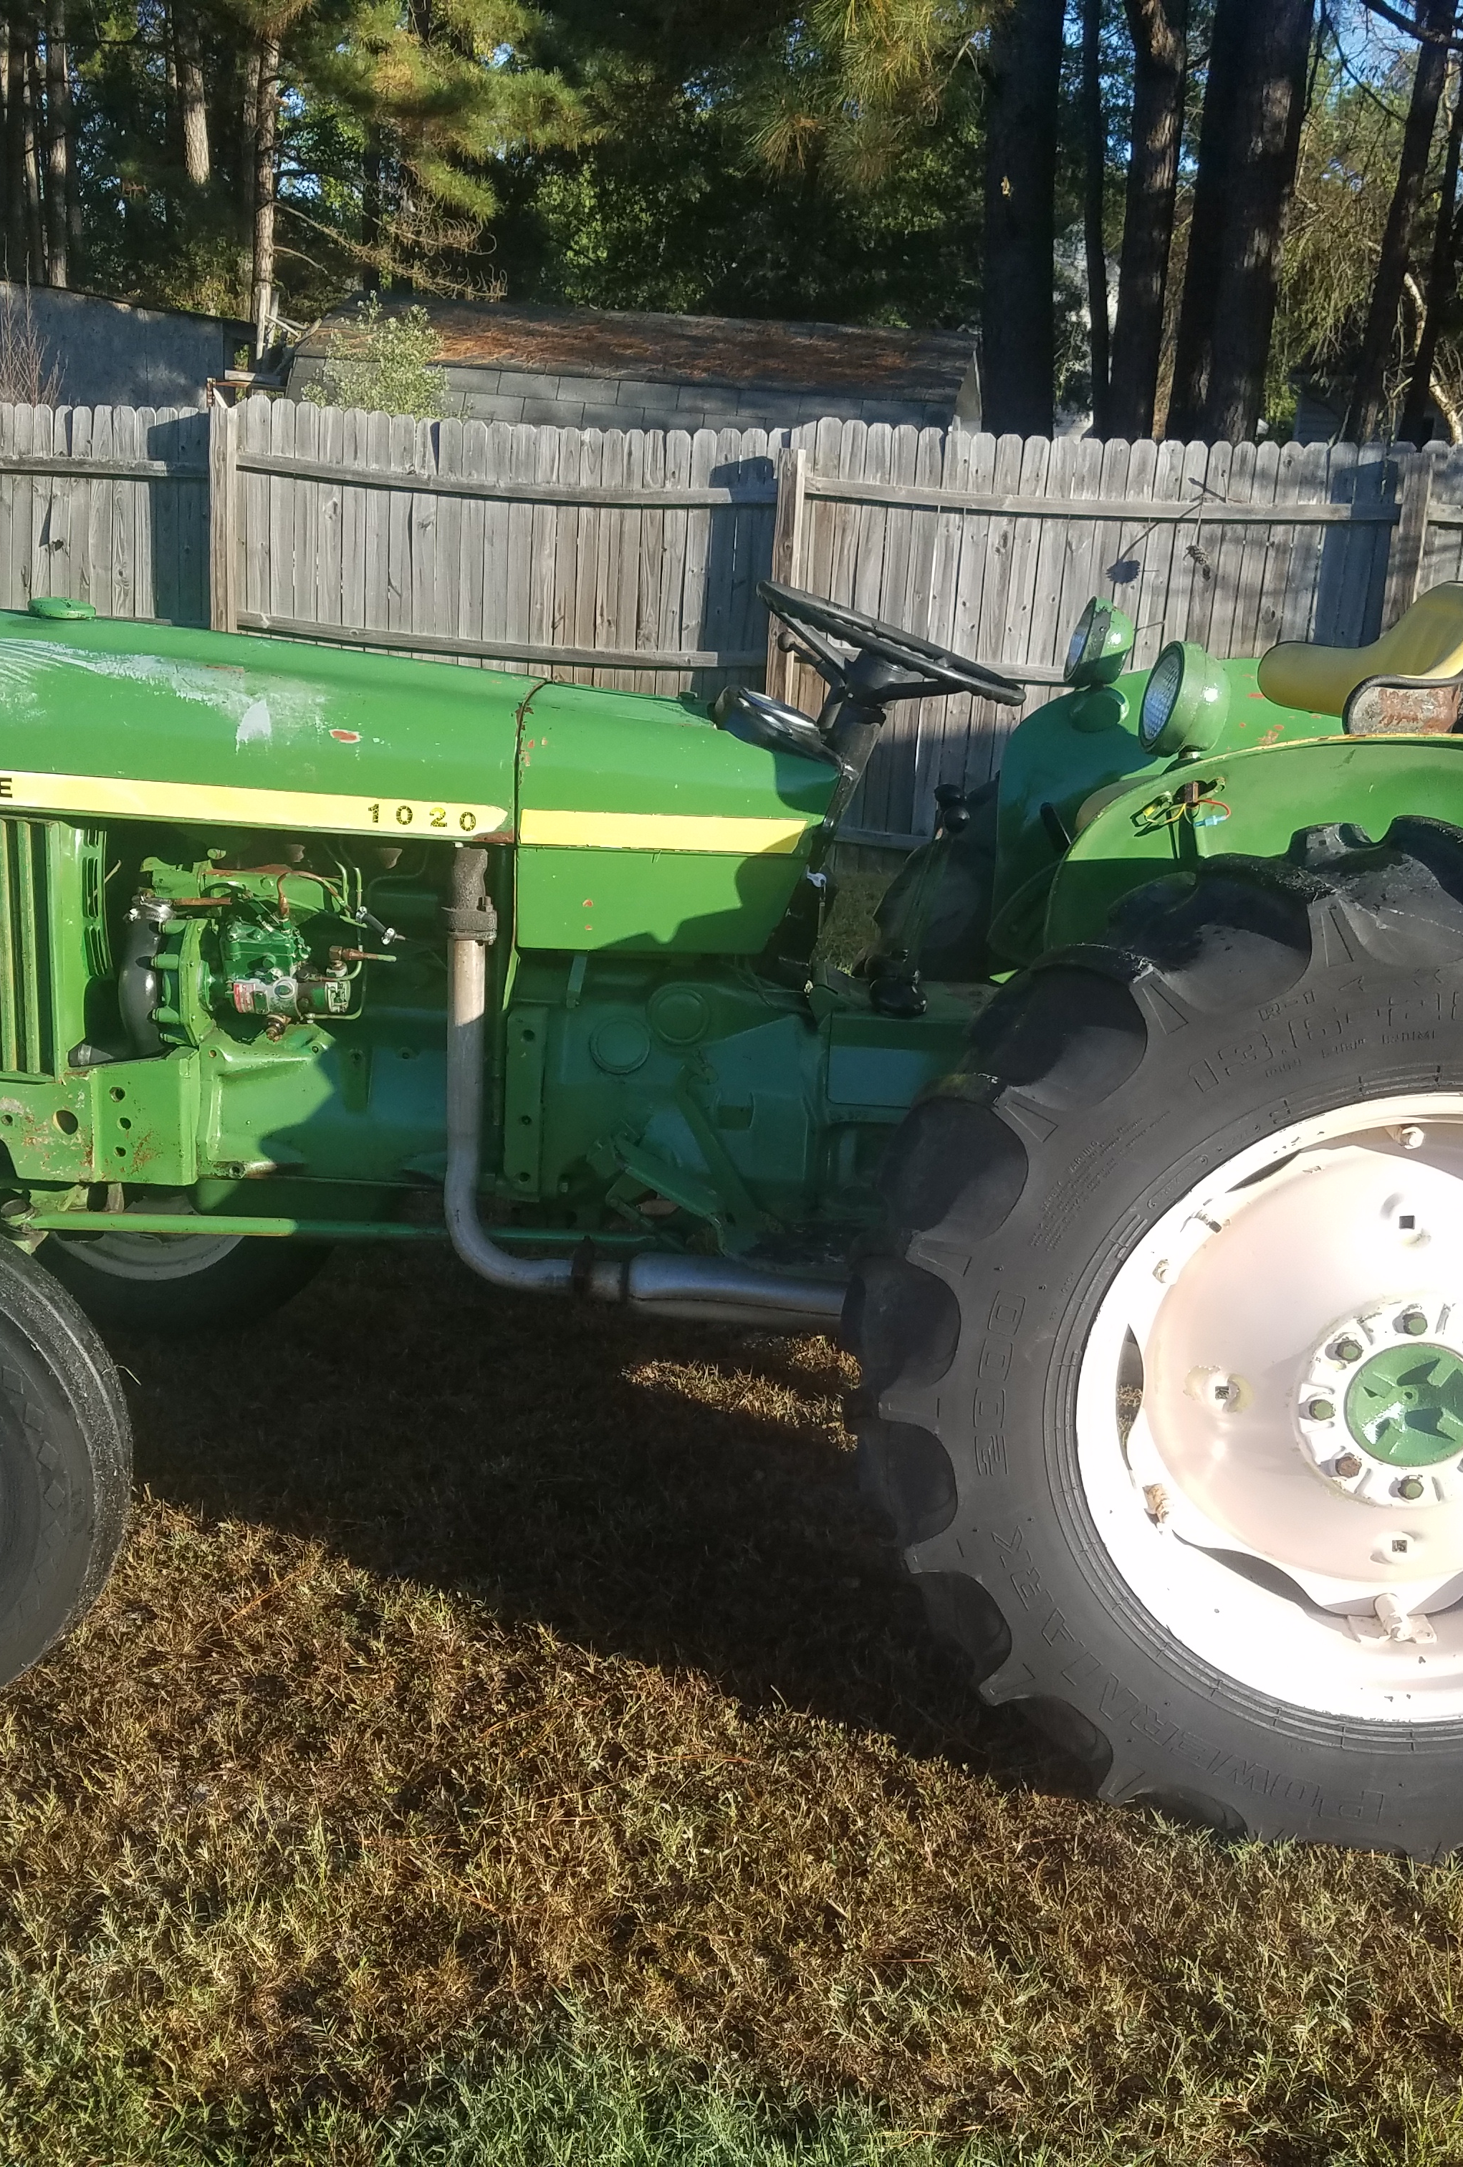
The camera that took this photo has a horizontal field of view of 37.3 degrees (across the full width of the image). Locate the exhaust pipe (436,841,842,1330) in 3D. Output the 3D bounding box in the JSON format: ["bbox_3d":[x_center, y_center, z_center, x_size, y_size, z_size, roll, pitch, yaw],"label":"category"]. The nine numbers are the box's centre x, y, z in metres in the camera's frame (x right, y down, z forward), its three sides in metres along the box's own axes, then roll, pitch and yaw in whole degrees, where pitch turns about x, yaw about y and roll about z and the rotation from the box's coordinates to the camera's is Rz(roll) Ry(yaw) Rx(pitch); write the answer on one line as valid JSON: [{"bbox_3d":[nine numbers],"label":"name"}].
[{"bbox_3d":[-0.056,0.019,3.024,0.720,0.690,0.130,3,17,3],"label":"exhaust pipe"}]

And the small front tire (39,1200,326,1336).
[{"bbox_3d":[-1.069,0.113,4.004,0.740,0.740,0.180,3,17,3],"label":"small front tire"}]

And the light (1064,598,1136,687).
[{"bbox_3d":[0.580,-0.687,3.390,0.110,0.140,0.135,1,17,-6],"label":"light"}]

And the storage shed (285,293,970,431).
[{"bbox_3d":[-0.453,-3.079,12.284,3.550,2.520,2.400,6,16,10],"label":"storage shed"}]

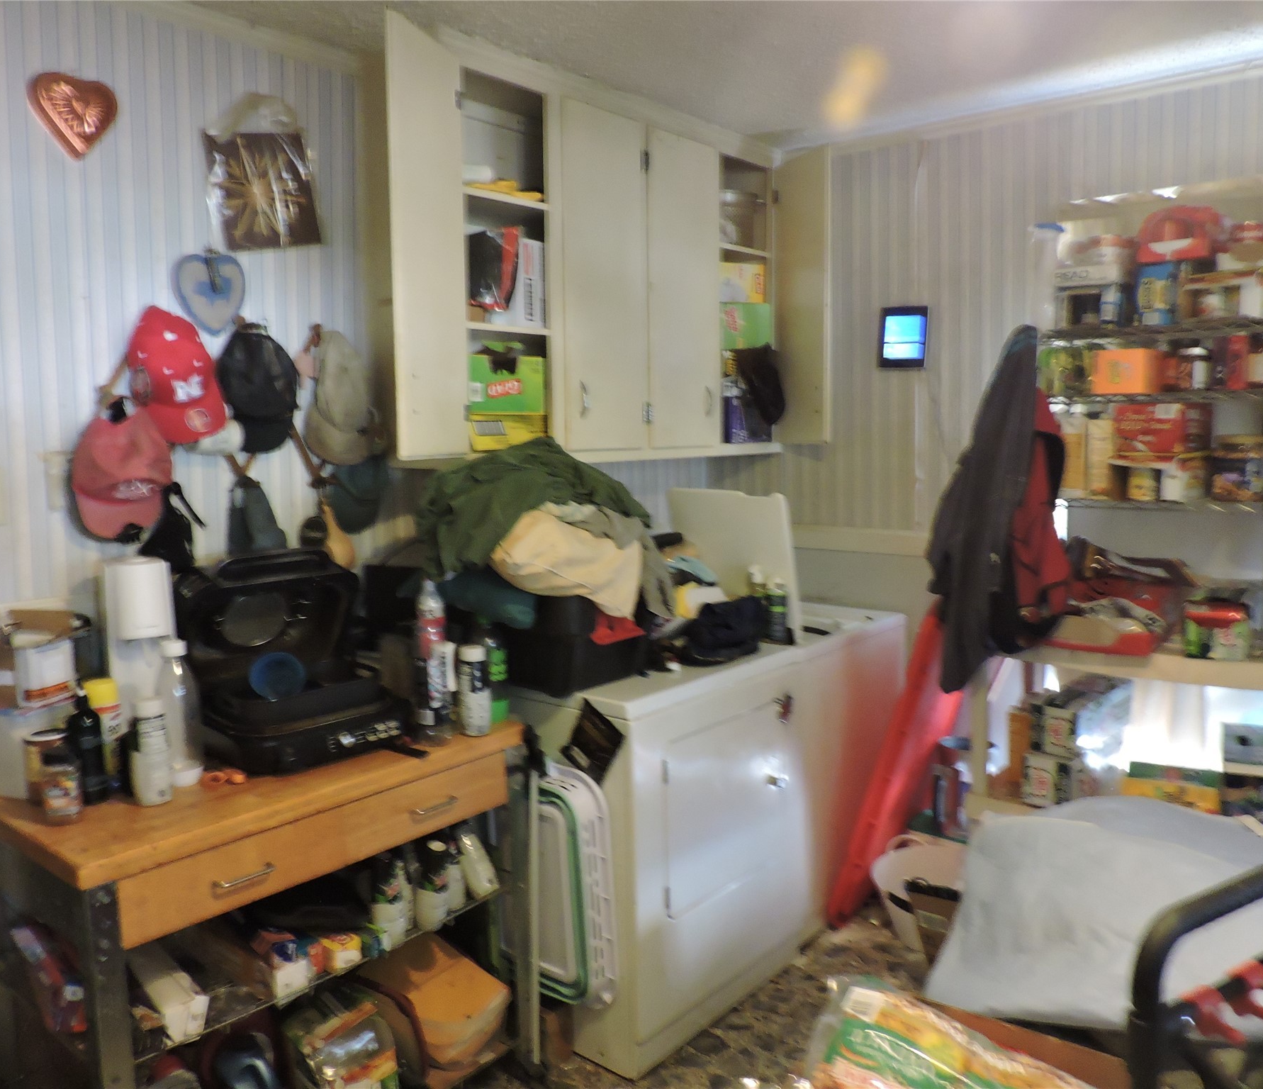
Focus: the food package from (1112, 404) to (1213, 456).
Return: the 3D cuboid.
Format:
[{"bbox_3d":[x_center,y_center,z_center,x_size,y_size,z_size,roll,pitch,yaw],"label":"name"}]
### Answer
[{"bbox_3d":[1.408,-0.305,2.671,0.170,0.130,0.225,6,9,45],"label":"food package"}]

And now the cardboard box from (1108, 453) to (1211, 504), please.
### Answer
[{"bbox_3d":[1.399,-0.174,2.667,0.175,0.113,0.250,4,8,42],"label":"cardboard box"}]

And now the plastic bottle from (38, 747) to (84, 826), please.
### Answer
[{"bbox_3d":[-0.989,0.415,1.742,0.064,0.119,0.064,4,7,39],"label":"plastic bottle"}]

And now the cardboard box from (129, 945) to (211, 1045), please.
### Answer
[{"bbox_3d":[-0.888,0.830,1.893,0.065,0.066,0.300,-7,9,-41],"label":"cardboard box"}]

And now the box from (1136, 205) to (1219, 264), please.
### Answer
[{"bbox_3d":[1.349,-0.761,2.489,0.158,0.138,0.130,6,9,40],"label":"box"}]

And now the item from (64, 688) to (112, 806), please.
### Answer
[{"bbox_3d":[-0.994,0.366,1.838,0.068,0.196,0.068,4,7,39],"label":"item"}]

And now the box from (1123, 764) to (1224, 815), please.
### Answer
[{"bbox_3d":[1.375,0.633,2.560,0.215,0.095,0.130,4,8,33],"label":"box"}]

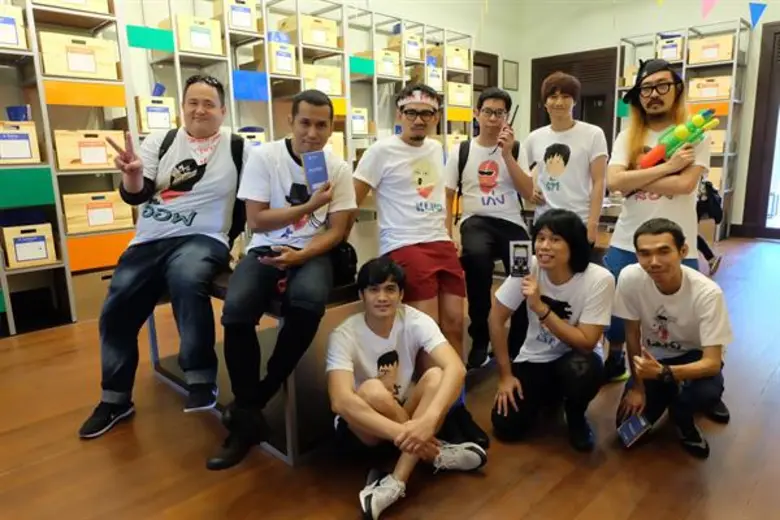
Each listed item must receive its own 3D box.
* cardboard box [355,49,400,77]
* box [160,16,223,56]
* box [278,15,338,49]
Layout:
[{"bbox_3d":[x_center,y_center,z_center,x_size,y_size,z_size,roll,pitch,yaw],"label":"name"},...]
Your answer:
[{"bbox_3d":[-0.160,-2.468,6.635,0.385,0.282,0.410,-12,15,-44],"label":"cardboard box"},{"bbox_3d":[-1.890,-2.087,4.940,0.413,0.303,0.400,-12,15,-44],"label":"box"},{"bbox_3d":[-0.929,-2.523,5.875,0.485,0.285,0.450,-12,15,-44],"label":"box"}]

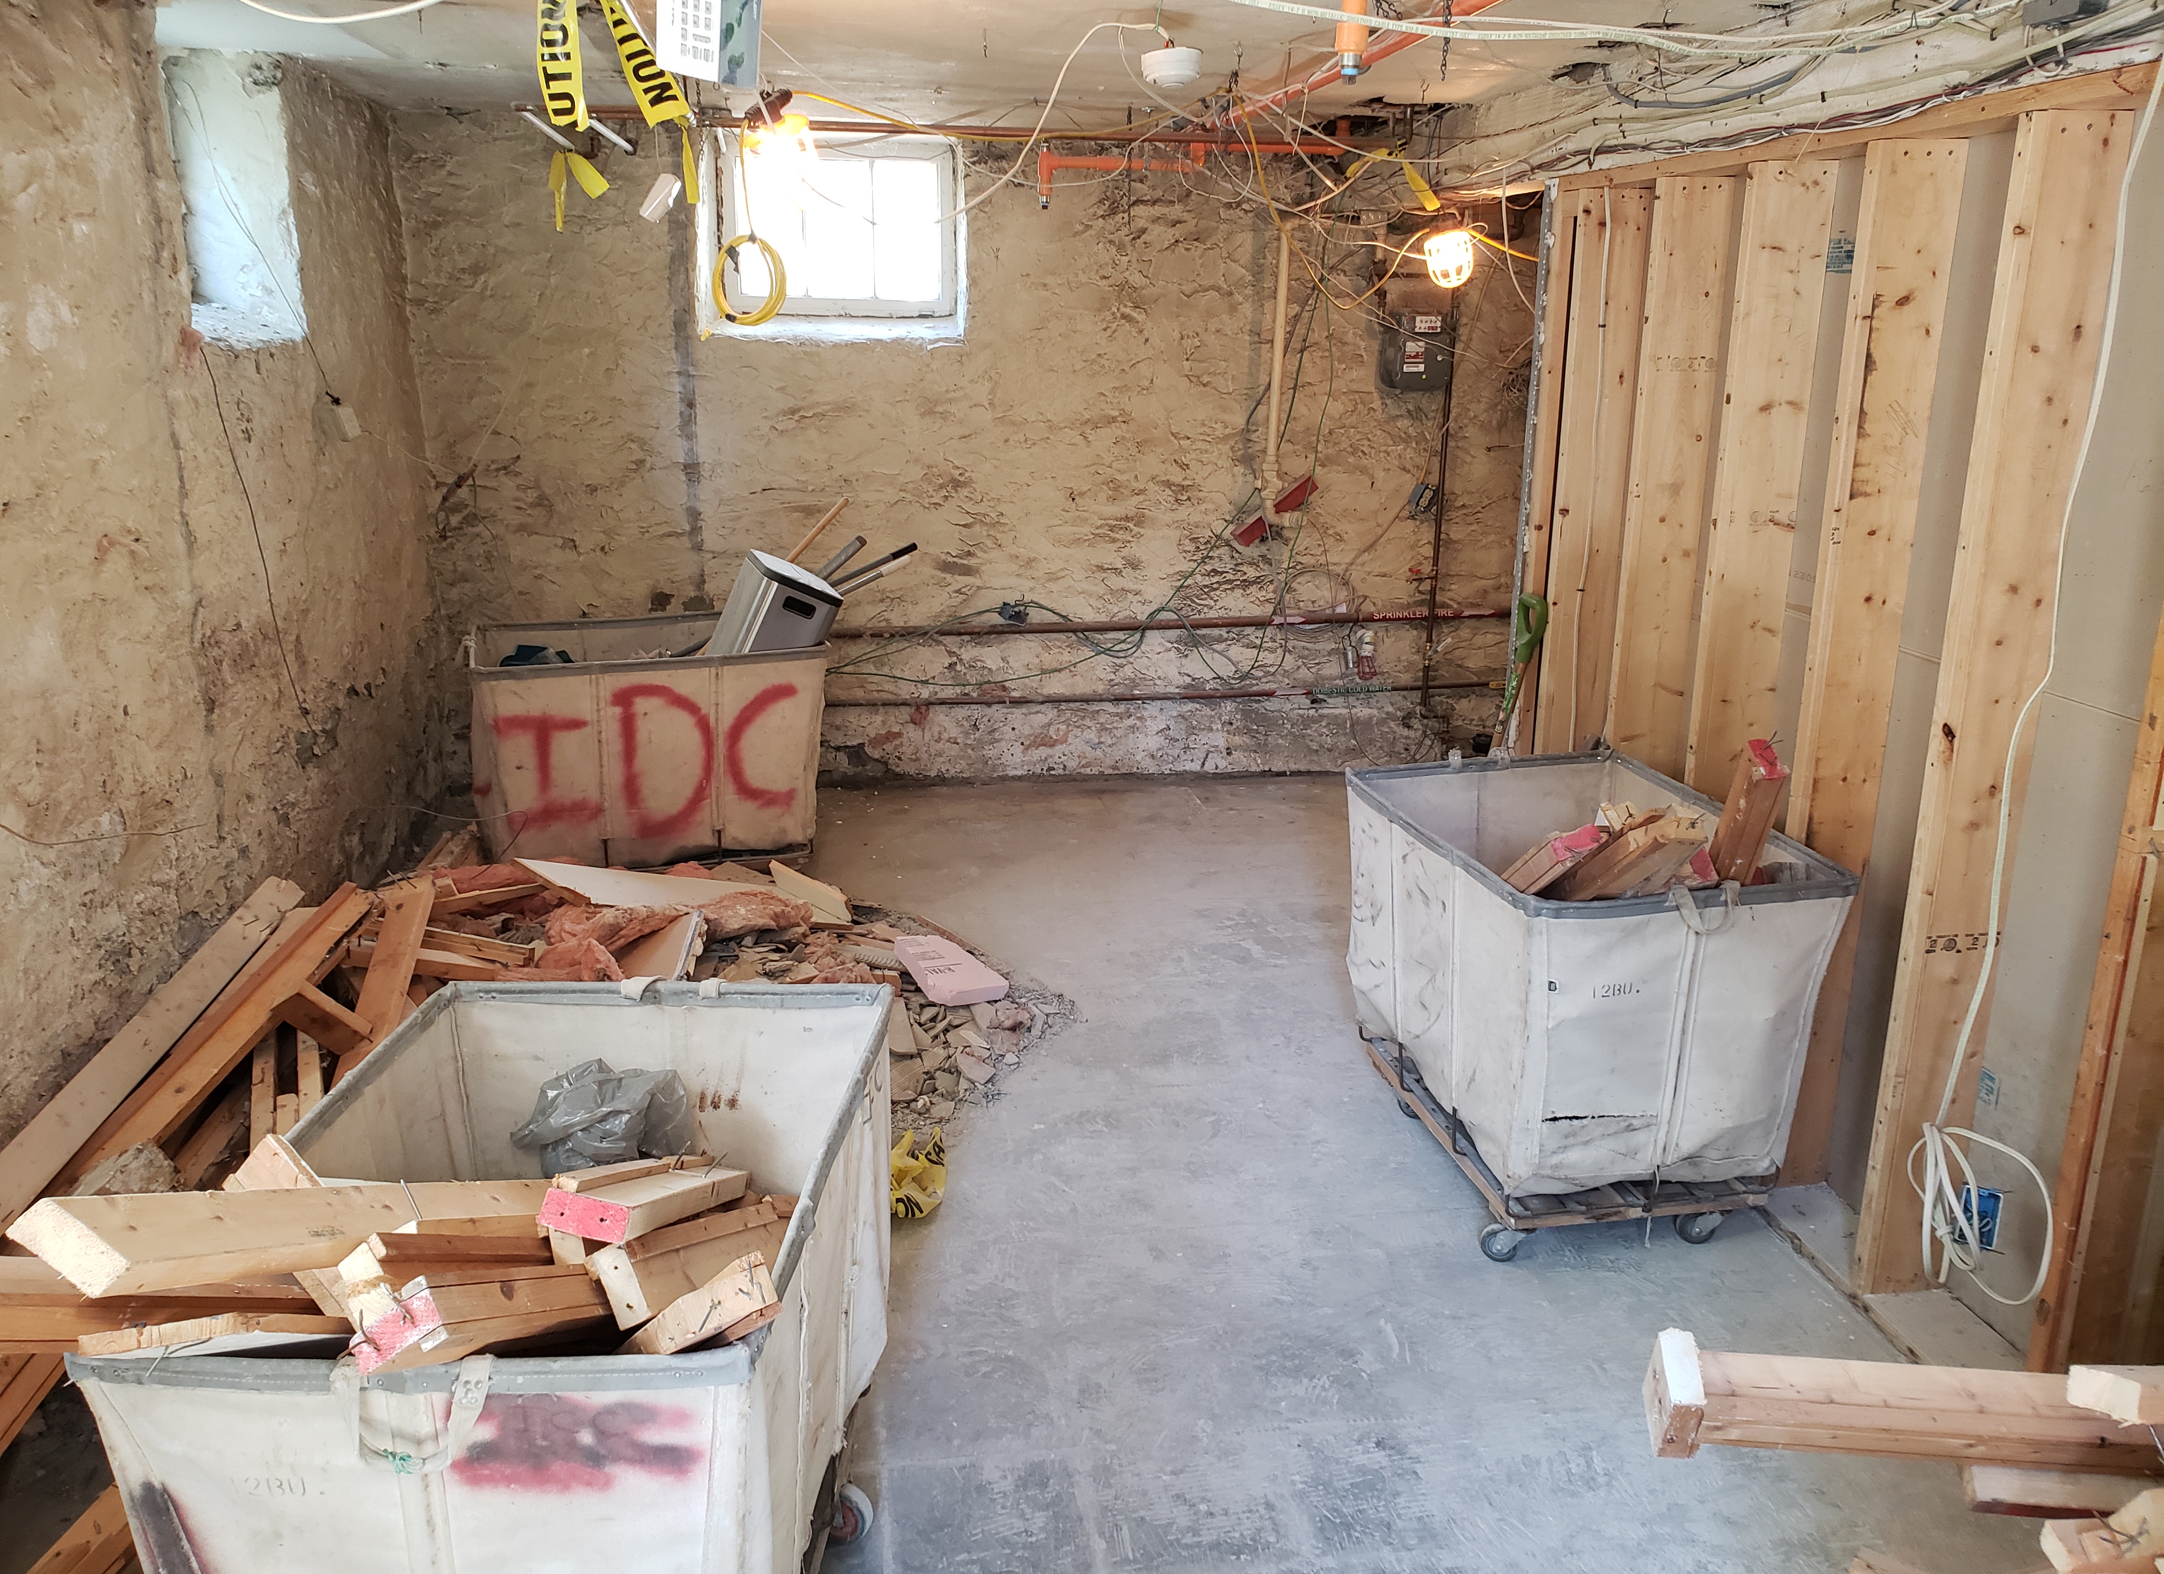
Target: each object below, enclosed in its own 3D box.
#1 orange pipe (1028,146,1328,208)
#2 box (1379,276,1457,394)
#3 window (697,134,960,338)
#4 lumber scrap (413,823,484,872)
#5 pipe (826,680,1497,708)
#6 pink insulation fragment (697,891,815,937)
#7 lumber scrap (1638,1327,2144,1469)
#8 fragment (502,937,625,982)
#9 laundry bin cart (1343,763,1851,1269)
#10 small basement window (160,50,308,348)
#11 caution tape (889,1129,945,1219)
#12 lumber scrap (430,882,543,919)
[{"bbox_3d":[0.362,-2.142,5.698,1.053,0.210,0.080,-2,16,-8],"label":"orange pipe"},{"bbox_3d":[1.350,-1.812,6.537,0.270,0.440,0.140,-2,15,-7],"label":"box"},{"bbox_3d":[-0.930,-2.031,6.018,0.960,0.720,0.150,-2,16,-8],"label":"window"},{"bbox_3d":[-1.908,0.206,4.896,0.090,0.060,0.350,4,28,14],"label":"lumber scrap"},{"bbox_3d":[0.358,-0.373,6.530,2.743,0.035,0.035,-2,16,-8],"label":"pipe"},{"bbox_3d":[-0.962,0.373,4.780,0.340,0.100,0.190,0,15,0],"label":"pink insulation fragment"},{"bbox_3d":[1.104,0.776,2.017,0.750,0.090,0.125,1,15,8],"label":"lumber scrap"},{"bbox_3d":[-1.237,0.436,3.873,0.290,0.140,0.220,-2,16,-8],"label":"fragment"},{"bbox_3d":[0.980,0.458,3.359,0.637,0.831,0.924,-3,16,-9],"label":"laundry bin cart"},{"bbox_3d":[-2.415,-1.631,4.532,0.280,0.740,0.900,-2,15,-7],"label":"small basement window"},{"bbox_3d":[-0.392,0.825,3.533,0.200,0.100,0.250,0,15,0],"label":"caution tape"},{"bbox_3d":[-1.731,0.329,4.720,0.420,0.045,0.075,-7,17,-24],"label":"lumber scrap"}]

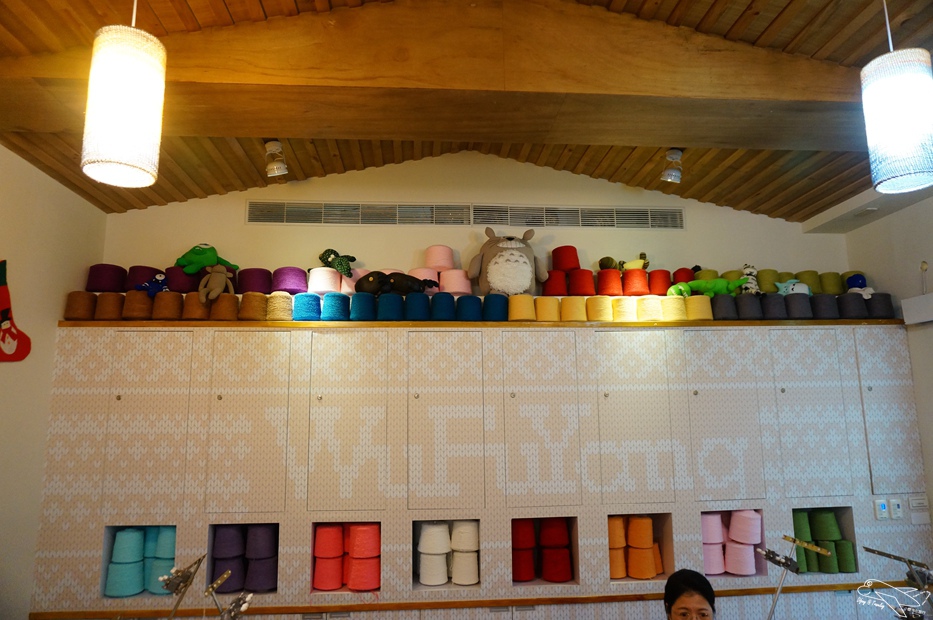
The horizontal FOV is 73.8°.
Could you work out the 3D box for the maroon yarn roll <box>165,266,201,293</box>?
[{"bbox_3d":[-1.862,-0.177,4.094,0.216,0.184,0.216,0,-9,-5],"label":"maroon yarn roll"}]

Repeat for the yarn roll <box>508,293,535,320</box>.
[{"bbox_3d":[0.363,0.002,4.044,0.183,0.182,0.183,0,-9,-5],"label":"yarn roll"}]

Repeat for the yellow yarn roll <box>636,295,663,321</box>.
[{"bbox_3d":[1.192,-0.001,4.053,0.161,0.167,0.161,0,-9,-5],"label":"yellow yarn roll"}]

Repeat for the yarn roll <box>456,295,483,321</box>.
[{"bbox_3d":[0.020,0.001,3.958,0.159,0.164,0.159,0,-9,-5],"label":"yarn roll"}]

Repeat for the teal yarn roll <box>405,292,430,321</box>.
[{"bbox_3d":[-0.290,-0.008,3.742,0.154,0.174,0.154,0,-9,-5],"label":"teal yarn roll"}]

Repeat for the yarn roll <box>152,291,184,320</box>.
[{"bbox_3d":[-1.738,-0.008,3.627,0.161,0.173,0.161,0,-9,-5],"label":"yarn roll"}]

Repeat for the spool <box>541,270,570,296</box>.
[{"bbox_3d":[0.575,-0.161,4.029,0.175,0.171,0.175,0,-8,-5],"label":"spool"}]

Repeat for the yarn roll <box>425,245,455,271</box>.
[{"bbox_3d":[-0.170,-0.319,3.986,0.186,0.170,0.186,0,-8,-5],"label":"yarn roll"}]

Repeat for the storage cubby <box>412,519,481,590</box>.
[{"bbox_3d":[-0.125,1.383,3.624,0.375,0.369,0.370,0,-8,-5],"label":"storage cubby"}]

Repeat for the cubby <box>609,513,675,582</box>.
[{"bbox_3d":[0.980,1.380,3.702,0.378,0.370,0.380,0,-10,-4],"label":"cubby"}]

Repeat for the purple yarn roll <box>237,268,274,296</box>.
[{"bbox_3d":[-1.324,-0.164,3.903,0.203,0.168,0.203,0,-9,-5],"label":"purple yarn roll"}]

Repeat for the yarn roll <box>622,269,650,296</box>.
[{"bbox_3d":[1.117,-0.169,4.079,0.182,0.181,0.182,0,-8,-5],"label":"yarn roll"}]

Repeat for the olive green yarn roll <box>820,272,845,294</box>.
[{"bbox_3d":[2.572,-0.167,4.398,0.153,0.173,0.153,-1,-9,0],"label":"olive green yarn roll"}]

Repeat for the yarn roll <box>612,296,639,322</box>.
[{"bbox_3d":[1.031,0.003,4.039,0.160,0.160,0.160,0,-9,-5],"label":"yarn roll"}]

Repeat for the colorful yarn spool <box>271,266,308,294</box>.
[{"bbox_3d":[-1.116,-0.162,3.953,0.222,0.184,0.222,0,-10,-4],"label":"colorful yarn spool"}]

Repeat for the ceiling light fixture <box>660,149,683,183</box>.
[{"bbox_3d":[1.239,-0.866,3.746,0.127,0.214,0.127,8,-12,-43],"label":"ceiling light fixture"}]

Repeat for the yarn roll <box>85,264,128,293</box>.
[{"bbox_3d":[-2.324,-0.176,4.032,0.233,0.201,0.233,0,-9,-5],"label":"yarn roll"}]

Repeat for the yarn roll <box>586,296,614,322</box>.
[{"bbox_3d":[0.823,-0.003,3.830,0.168,0.157,0.168,0,-8,-5],"label":"yarn roll"}]

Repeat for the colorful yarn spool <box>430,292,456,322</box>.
[{"bbox_3d":[-0.137,-0.001,3.763,0.154,0.175,0.154,-1,-10,0],"label":"colorful yarn spool"}]

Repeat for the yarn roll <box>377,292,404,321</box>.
[{"bbox_3d":[-0.454,0.001,3.743,0.161,0.172,0.161,0,-10,-4],"label":"yarn roll"}]

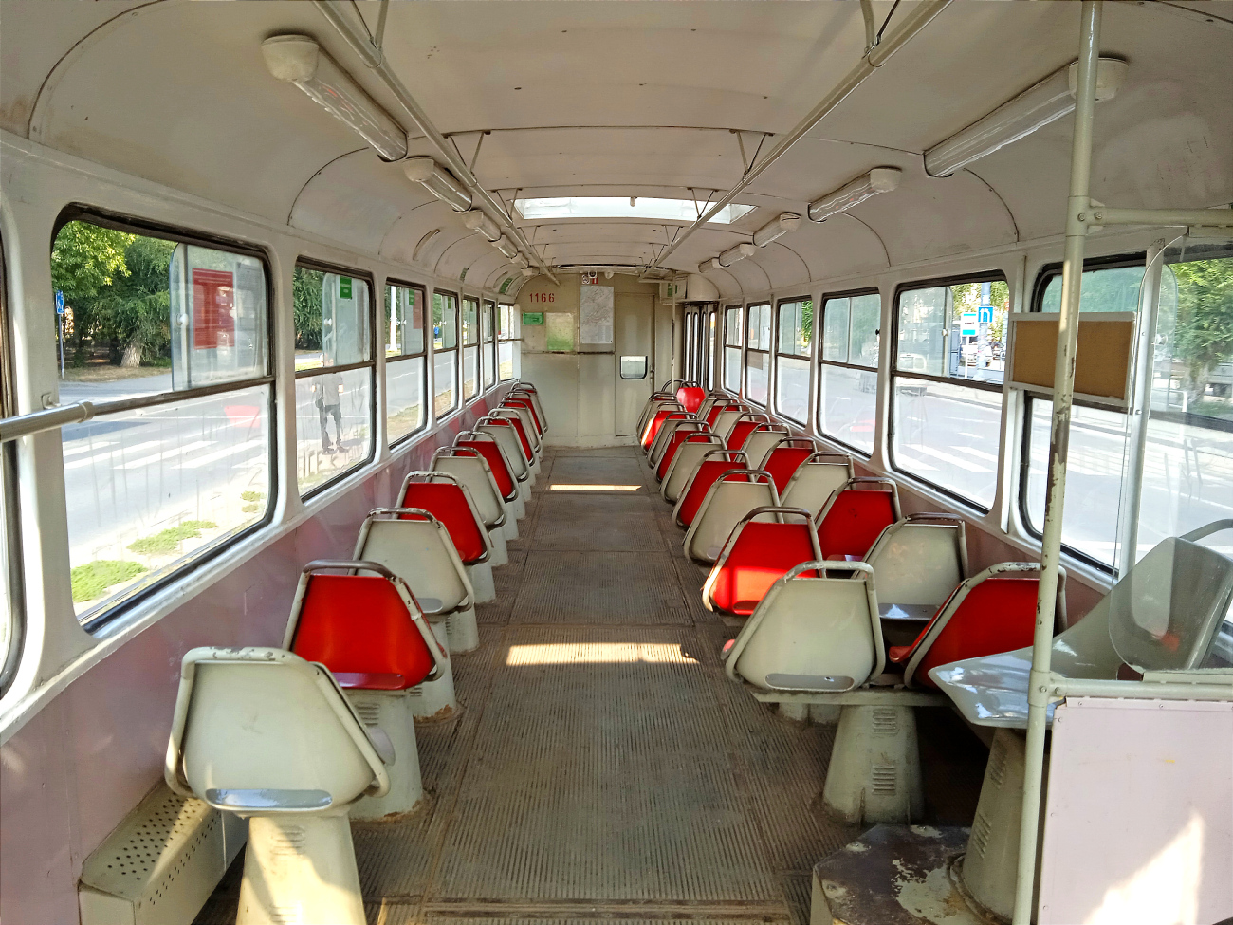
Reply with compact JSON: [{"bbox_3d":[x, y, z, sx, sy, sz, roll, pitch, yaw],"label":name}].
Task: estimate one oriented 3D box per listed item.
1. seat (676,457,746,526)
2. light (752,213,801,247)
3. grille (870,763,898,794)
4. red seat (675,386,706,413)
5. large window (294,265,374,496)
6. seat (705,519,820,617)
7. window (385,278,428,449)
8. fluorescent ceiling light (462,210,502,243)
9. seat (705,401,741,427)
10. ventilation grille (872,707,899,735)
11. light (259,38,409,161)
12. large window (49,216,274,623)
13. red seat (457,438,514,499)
[{"bbox_3d":[0.517,0.136,4.979,0.420,0.410,0.520,1,8,-2],"label":"seat"},{"bbox_3d":[0.899,-1.294,5.630,0.125,0.090,1.120,1,8,-2],"label":"light"},{"bbox_3d":[0.854,1.012,3.191,0.075,0.088,0.015,1,1,-1],"label":"grille"},{"bbox_3d":[0.823,-0.632,11.288,0.440,0.400,0.460,1,8,-1],"label":"red seat"},{"bbox_3d":[-1.120,-0.356,3.993,0.055,0.830,1.230,1,8,-2],"label":"large window"},{"bbox_3d":[0.558,0.377,3.956,0.440,0.400,0.460,1,8,-1],"label":"seat"},{"bbox_3d":[-1.154,-0.558,5.463,0.045,0.855,1.250,1,8,-2],"label":"window"},{"bbox_3d":[-0.693,-1.219,5.217,0.110,0.090,0.970,1,8,-1],"label":"fluorescent ceiling light"},{"bbox_3d":[0.970,-0.378,9.463,0.440,0.400,0.460,1,8,-1],"label":"seat"},{"bbox_3d":[0.858,0.825,3.190,0.078,0.085,0.015,1,1,-1],"label":"ventilation grille"},{"bbox_3d":[-0.684,-0.893,2.567,0.110,0.083,1.140,-11,8,0],"label":"light"},{"bbox_3d":[-1.085,-0.156,2.537,0.055,0.830,1.230,1,8,-2],"label":"large window"},{"bbox_3d":[-0.794,0.010,5.965,0.440,0.450,0.530,1,8,-2],"label":"red seat"}]

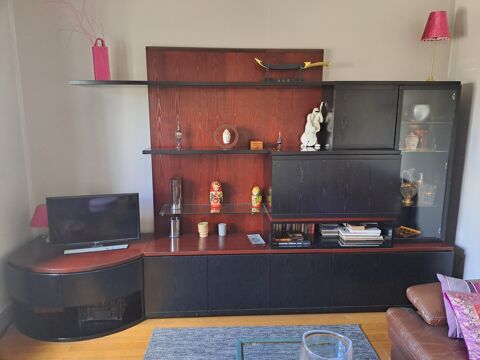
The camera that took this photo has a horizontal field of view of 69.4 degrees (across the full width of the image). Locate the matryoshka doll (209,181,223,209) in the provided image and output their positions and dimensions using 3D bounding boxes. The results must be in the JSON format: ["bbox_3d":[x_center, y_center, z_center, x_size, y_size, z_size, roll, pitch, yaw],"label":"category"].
[{"bbox_3d":[-0.206,0.139,3.088,0.116,0.254,0.116,-1,9,-3],"label":"matryoshka doll"}]

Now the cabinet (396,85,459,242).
[{"bbox_3d":[1.551,-0.144,3.162,0.526,1.343,0.431,-1,9,-3],"label":"cabinet"}]

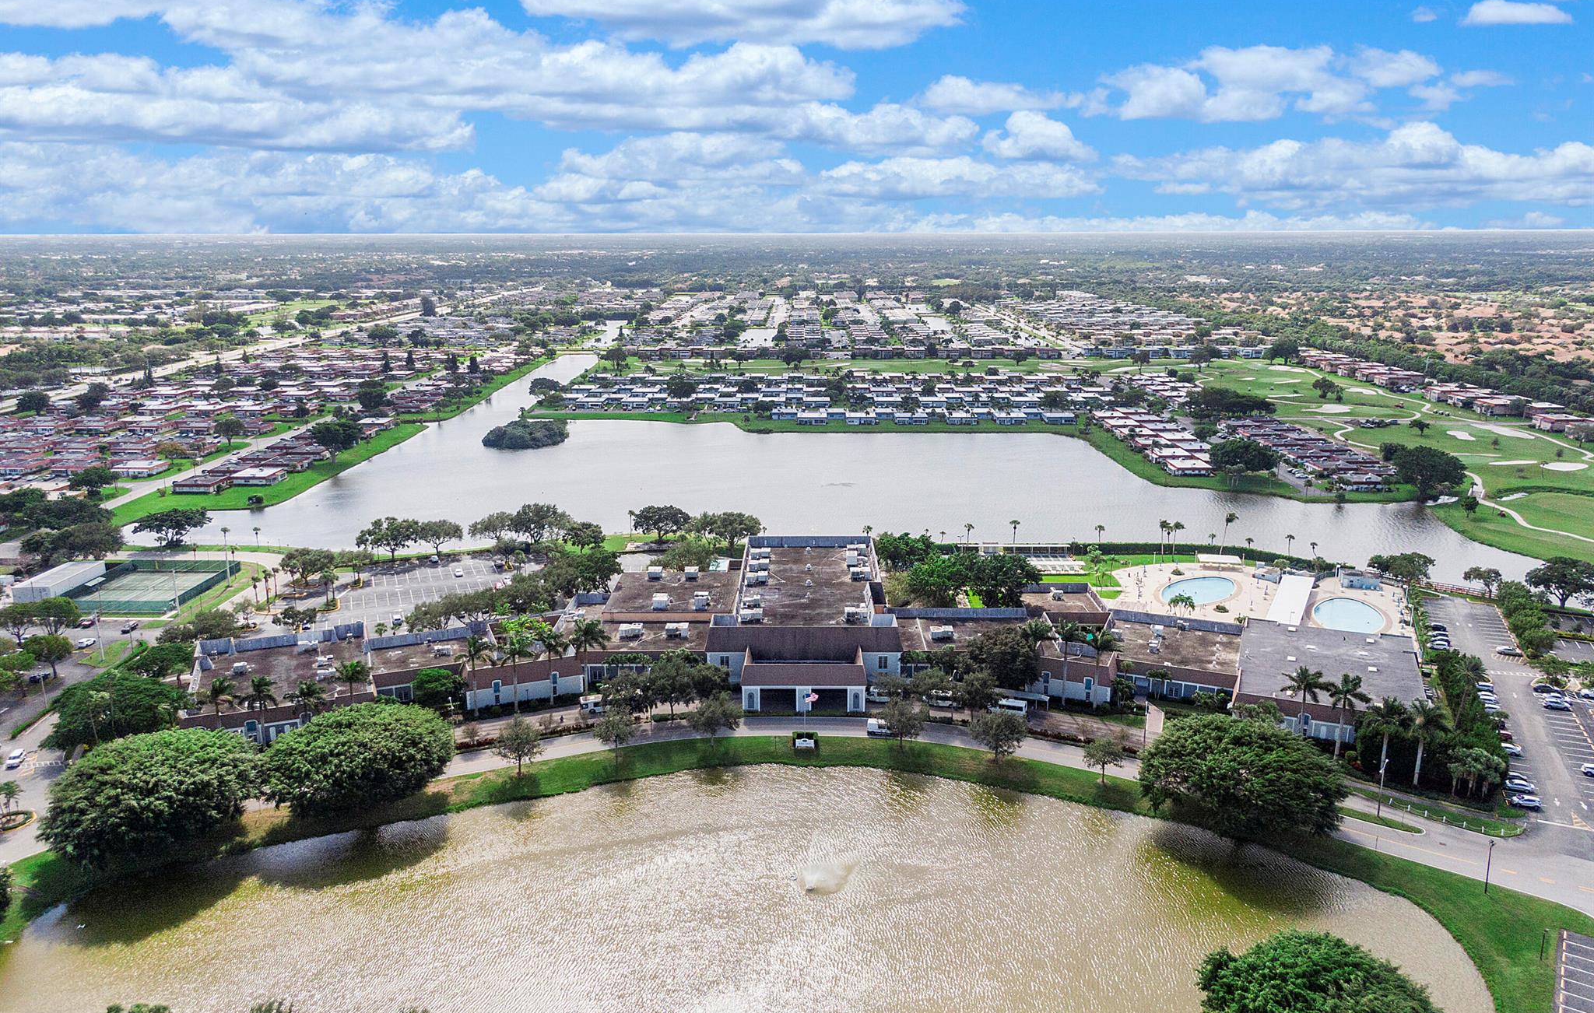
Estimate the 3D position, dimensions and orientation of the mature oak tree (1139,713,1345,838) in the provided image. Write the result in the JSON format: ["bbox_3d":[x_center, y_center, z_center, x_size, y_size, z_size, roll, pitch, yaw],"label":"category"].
[{"bbox_3d":[70.500,42.850,176.070,31.300,15.800,28.500,0,14,0],"label":"mature oak tree"}]

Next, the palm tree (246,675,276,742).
[{"bbox_3d":[-98.380,37.680,202.390,6.400,13.800,6.400,0,14,0],"label":"palm tree"}]

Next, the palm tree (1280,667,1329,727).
[{"bbox_3d":[95.280,37.750,208.680,9.320,16.130,9.320,7,16,25],"label":"palm tree"}]

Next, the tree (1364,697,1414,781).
[{"bbox_3d":[100.700,39.840,188.800,8.000,15.300,8.000,0,14,0],"label":"tree"}]

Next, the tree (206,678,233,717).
[{"bbox_3d":[-107.890,39.240,207.560,6.150,15.190,6.150,-8,16,-28],"label":"tree"}]

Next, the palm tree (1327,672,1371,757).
[{"bbox_3d":[100.780,38.560,203.590,8.070,17.020,8.070,7,16,27],"label":"palm tree"}]

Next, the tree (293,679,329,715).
[{"bbox_3d":[-91.470,37.980,205.060,6.800,11.900,6.800,0,14,0],"label":"tree"}]

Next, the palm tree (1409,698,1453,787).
[{"bbox_3d":[109.280,41.190,192.520,7.620,17.260,7.620,8,17,31],"label":"palm tree"}]

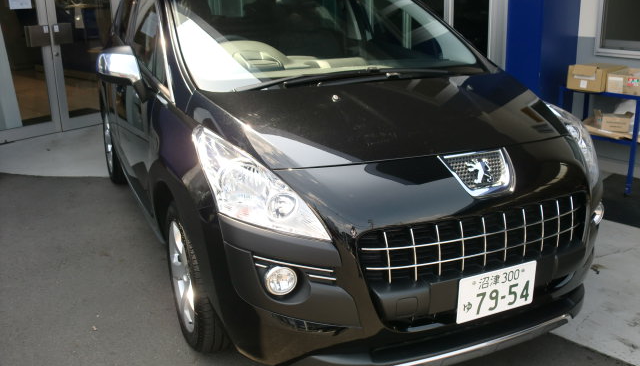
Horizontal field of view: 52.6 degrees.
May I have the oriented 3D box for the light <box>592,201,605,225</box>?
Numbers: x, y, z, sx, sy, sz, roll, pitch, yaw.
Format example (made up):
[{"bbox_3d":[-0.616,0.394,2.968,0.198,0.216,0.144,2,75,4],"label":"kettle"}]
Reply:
[{"bbox_3d":[1.115,0.112,2.642,0.105,0.105,0.070,-9,18,-23],"label":"light"}]

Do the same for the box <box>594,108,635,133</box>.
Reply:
[{"bbox_3d":[2.108,-0.462,4.647,0.210,0.140,0.170,13,22,39],"label":"box"}]

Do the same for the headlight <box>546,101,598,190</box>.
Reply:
[{"bbox_3d":[1.050,-0.210,2.717,0.320,0.320,0.580,-9,18,-23],"label":"headlight"}]

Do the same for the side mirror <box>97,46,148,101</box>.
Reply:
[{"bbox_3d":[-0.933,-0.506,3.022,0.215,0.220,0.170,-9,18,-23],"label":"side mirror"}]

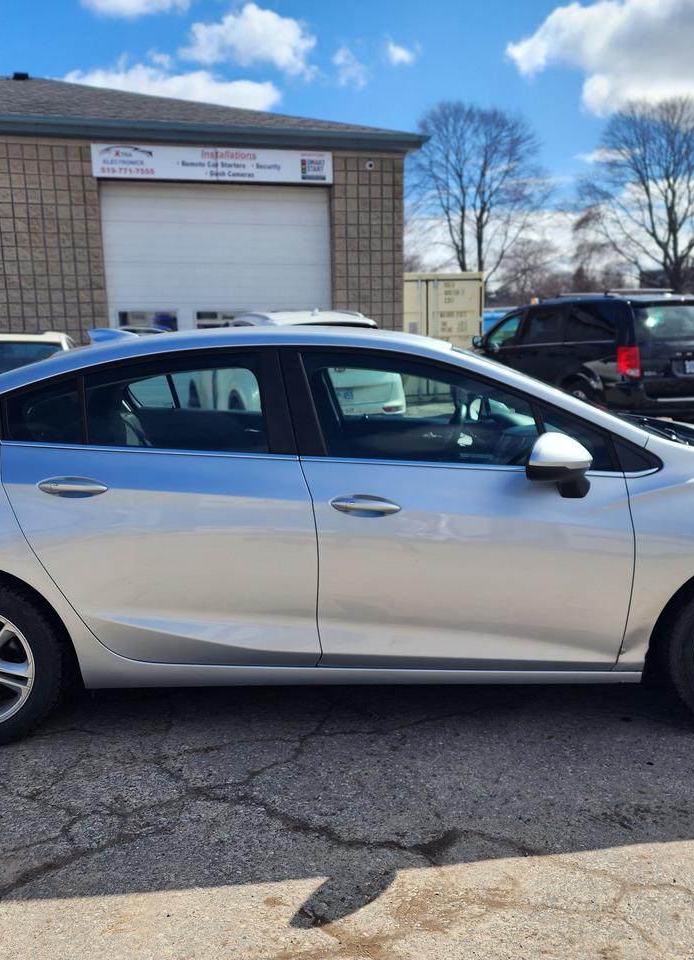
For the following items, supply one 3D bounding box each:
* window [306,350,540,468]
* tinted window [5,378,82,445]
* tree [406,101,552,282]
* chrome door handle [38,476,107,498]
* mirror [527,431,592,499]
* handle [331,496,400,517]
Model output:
[{"bbox_3d":[0.247,-0.243,2.892,0.810,0.420,0.050,-1,-12,2],"label":"window"},{"bbox_3d":[-1.043,-0.235,2.911,0.270,0.240,0.040,-1,-12,2],"label":"tinted window"},{"bbox_3d":[6.292,-12.194,41.518,7.280,11.820,7.280,-1,10,0],"label":"tree"},{"bbox_3d":[-0.905,0.024,2.805,0.232,0.062,0.050,-1,10,2],"label":"chrome door handle"},{"bbox_3d":[0.666,-0.054,2.697,0.200,0.210,0.220,-1,10,2],"label":"mirror"},{"bbox_3d":[0.060,0.086,2.792,0.238,0.064,0.050,-1,10,2],"label":"handle"}]

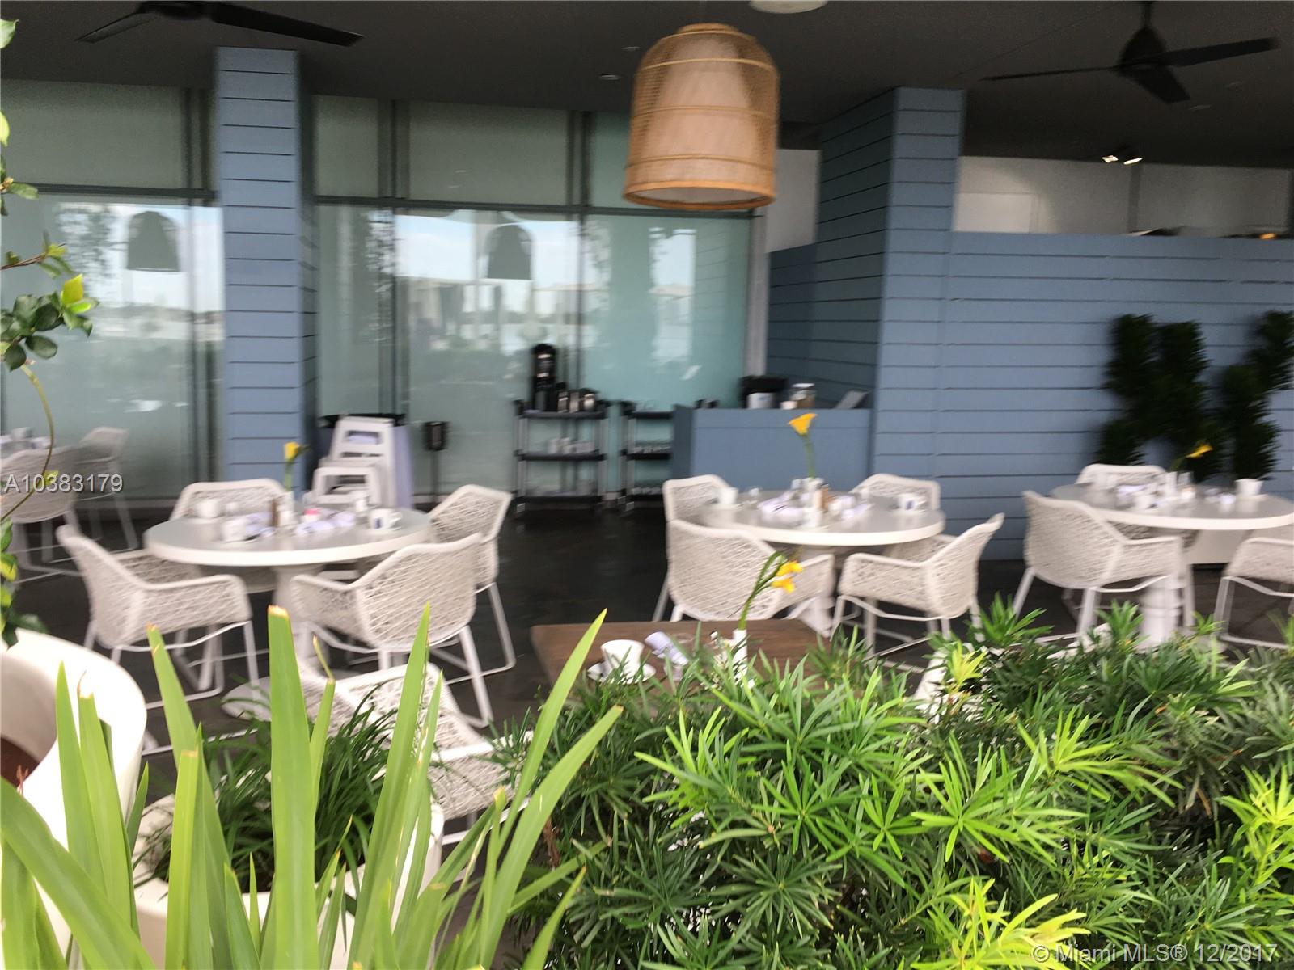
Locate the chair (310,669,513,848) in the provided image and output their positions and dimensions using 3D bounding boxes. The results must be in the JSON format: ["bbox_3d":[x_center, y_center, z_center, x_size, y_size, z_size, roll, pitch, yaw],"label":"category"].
[{"bbox_3d":[-0.624,0.775,2.792,0.606,0.808,0.621,-5,10,-34],"label":"chair"}]

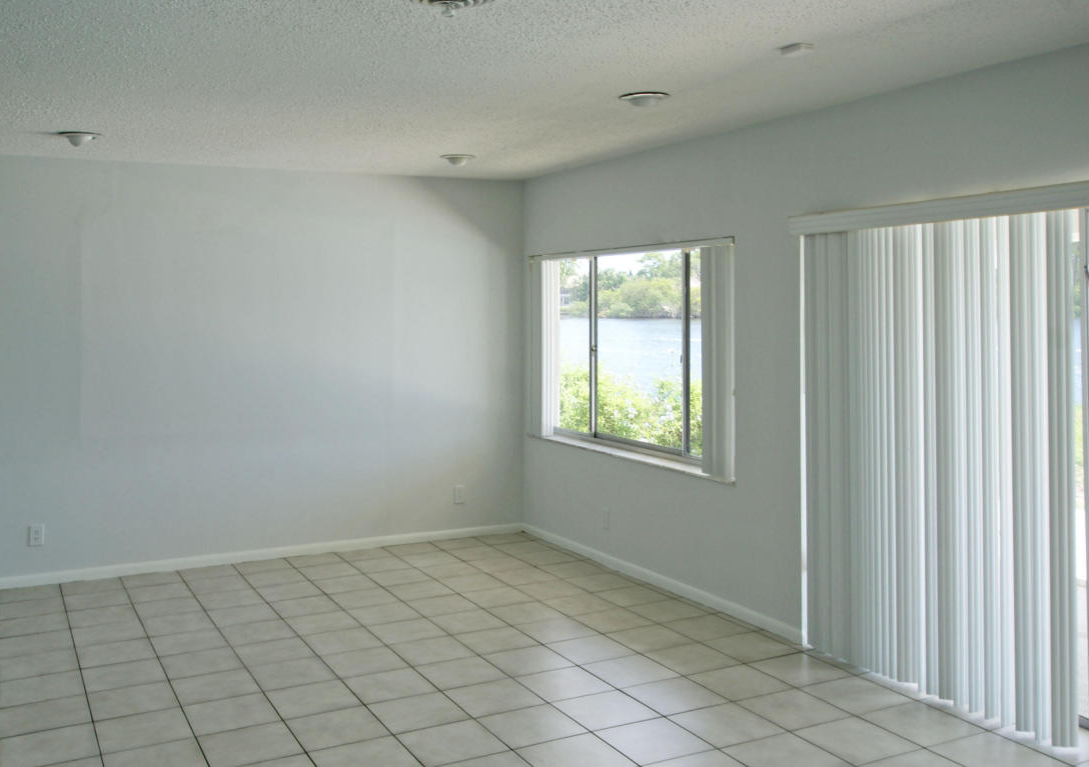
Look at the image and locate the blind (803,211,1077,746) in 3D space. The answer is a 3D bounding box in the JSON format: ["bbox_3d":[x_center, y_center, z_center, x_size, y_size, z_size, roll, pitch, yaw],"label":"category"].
[{"bbox_3d":[1.546,0.298,3.911,0.100,1.940,1.239,-1,3,-31],"label":"blind"}]

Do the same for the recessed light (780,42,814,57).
[{"bbox_3d":[0.885,-1.166,3.350,0.072,0.024,0.100,-1,3,-30],"label":"recessed light"}]

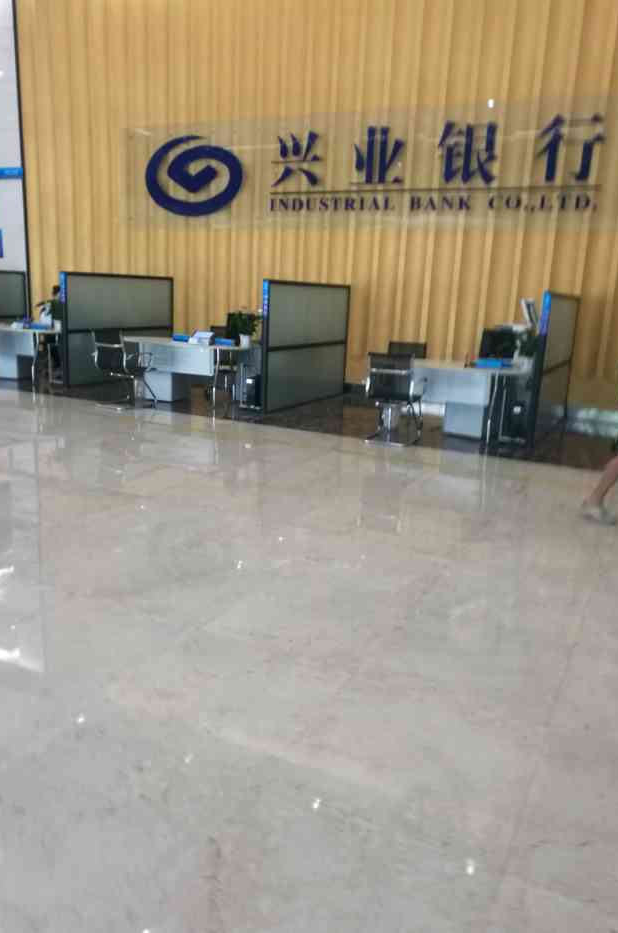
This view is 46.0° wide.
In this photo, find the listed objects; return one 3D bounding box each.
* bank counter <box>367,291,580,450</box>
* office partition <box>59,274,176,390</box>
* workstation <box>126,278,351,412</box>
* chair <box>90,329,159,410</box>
[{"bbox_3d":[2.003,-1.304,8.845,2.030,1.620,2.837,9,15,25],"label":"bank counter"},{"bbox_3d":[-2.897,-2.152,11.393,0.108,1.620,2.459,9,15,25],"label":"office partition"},{"bbox_3d":[-1.060,-1.853,10.515,2.538,1.620,2.459,9,15,25],"label":"workstation"},{"bbox_3d":[-2.342,-1.259,9.264,0.583,0.929,0.616,13,17,37],"label":"chair"}]

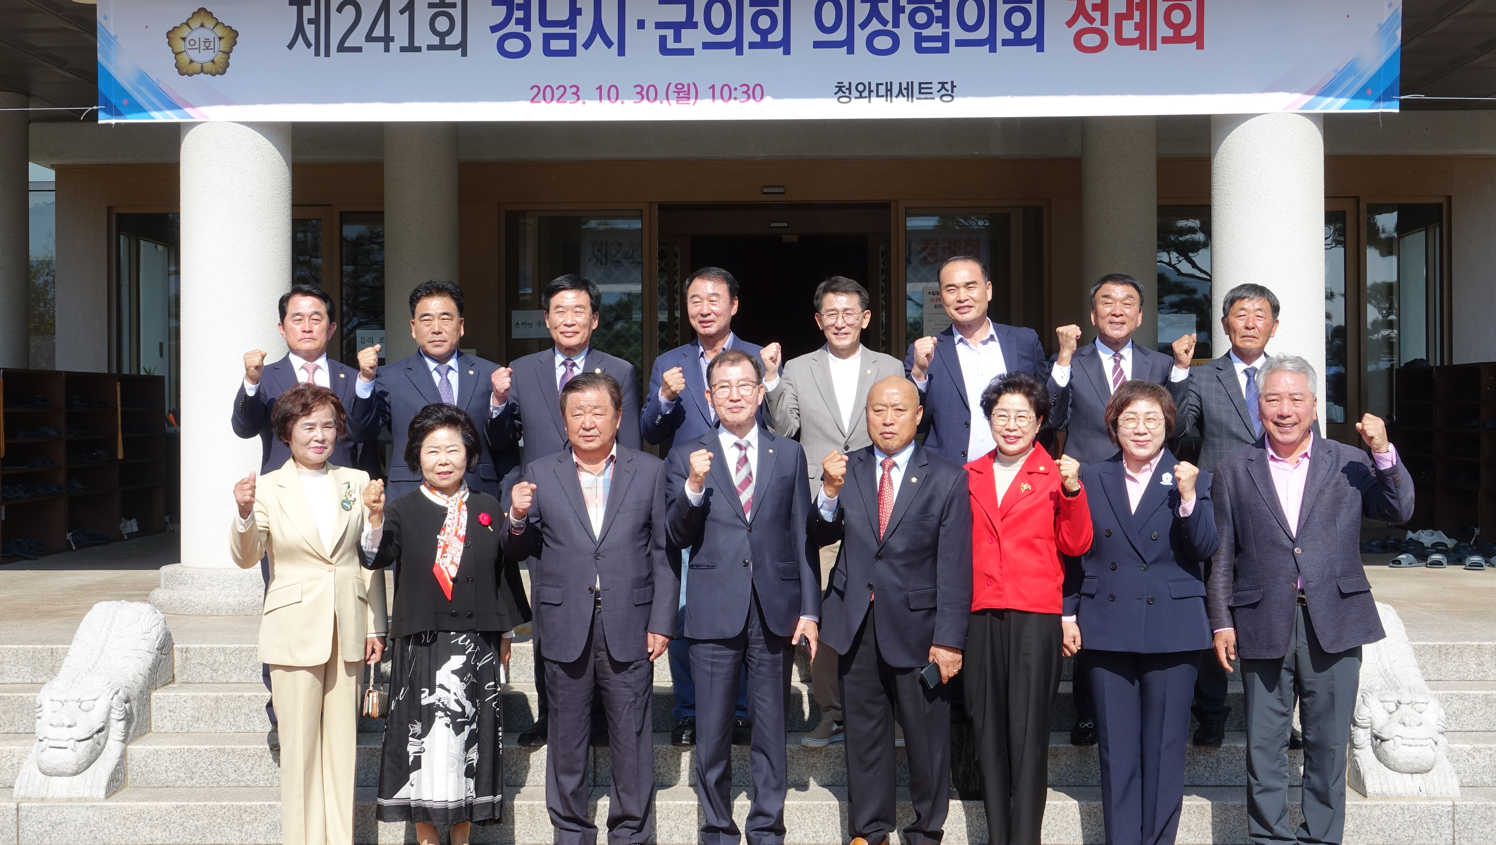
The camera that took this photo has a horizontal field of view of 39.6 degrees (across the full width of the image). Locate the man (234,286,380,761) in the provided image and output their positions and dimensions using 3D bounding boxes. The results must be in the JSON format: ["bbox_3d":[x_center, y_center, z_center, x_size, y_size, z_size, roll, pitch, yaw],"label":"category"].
[{"bbox_3d":[-1.623,0.337,7.620,0.540,1.689,0.410,0,0,-5],"label":"man"}]

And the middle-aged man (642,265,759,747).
[{"bbox_3d":[-0.154,0.305,7.524,0.457,1.744,0.370,0,0,-5],"label":"middle-aged man"}]

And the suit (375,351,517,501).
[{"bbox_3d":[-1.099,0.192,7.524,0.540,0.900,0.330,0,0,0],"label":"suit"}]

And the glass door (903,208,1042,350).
[{"bbox_3d":[1.677,-0.457,15.524,1.039,2.300,0.080,0,0,1],"label":"glass door"}]

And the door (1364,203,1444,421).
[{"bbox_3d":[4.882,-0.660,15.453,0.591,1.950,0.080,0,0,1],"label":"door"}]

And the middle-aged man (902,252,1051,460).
[{"bbox_3d":[0.858,0.284,7.720,0.547,1.811,0.420,0,0,6],"label":"middle-aged man"}]

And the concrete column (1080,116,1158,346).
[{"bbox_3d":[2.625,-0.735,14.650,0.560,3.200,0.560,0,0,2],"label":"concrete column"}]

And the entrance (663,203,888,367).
[{"bbox_3d":[0.213,-0.381,16.100,1.830,2.646,0.300,0,0,1],"label":"entrance"}]

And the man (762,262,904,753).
[{"bbox_3d":[0.316,0.314,7.640,0.524,1.717,0.410,0,0,3],"label":"man"}]

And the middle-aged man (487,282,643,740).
[{"bbox_3d":[-0.676,0.310,7.650,0.572,1.734,0.410,0,0,0],"label":"middle-aged man"}]

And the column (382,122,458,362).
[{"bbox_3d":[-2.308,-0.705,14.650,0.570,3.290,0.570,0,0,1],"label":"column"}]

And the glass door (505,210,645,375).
[{"bbox_3d":[-1.298,-0.446,15.584,1.044,2.300,0.080,0,0,1],"label":"glass door"}]

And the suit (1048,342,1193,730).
[{"bbox_3d":[1.385,0.423,7.720,0.534,1.445,0.400,0,0,5],"label":"suit"}]

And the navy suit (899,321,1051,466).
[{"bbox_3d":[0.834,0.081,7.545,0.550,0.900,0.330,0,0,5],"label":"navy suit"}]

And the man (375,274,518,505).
[{"bbox_3d":[-1.140,0.326,7.650,0.564,1.706,0.410,0,0,-3],"label":"man"}]

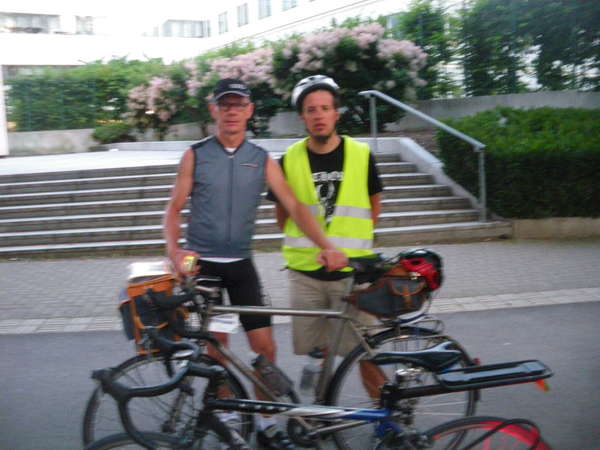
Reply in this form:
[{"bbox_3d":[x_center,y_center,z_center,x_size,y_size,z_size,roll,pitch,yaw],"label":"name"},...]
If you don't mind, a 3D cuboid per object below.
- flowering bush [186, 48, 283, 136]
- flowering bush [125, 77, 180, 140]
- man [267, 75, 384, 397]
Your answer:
[{"bbox_3d":[-1.596,-3.228,15.200,2.300,2.150,1.900,-3,9,-2],"label":"flowering bush"},{"bbox_3d":[-4.089,-3.230,17.300,1.550,1.800,1.400,-3,9,-2],"label":"flowering bush"},{"bbox_3d":[0.130,0.175,3.170,0.560,1.830,0.380,-3,9,-2],"label":"man"}]

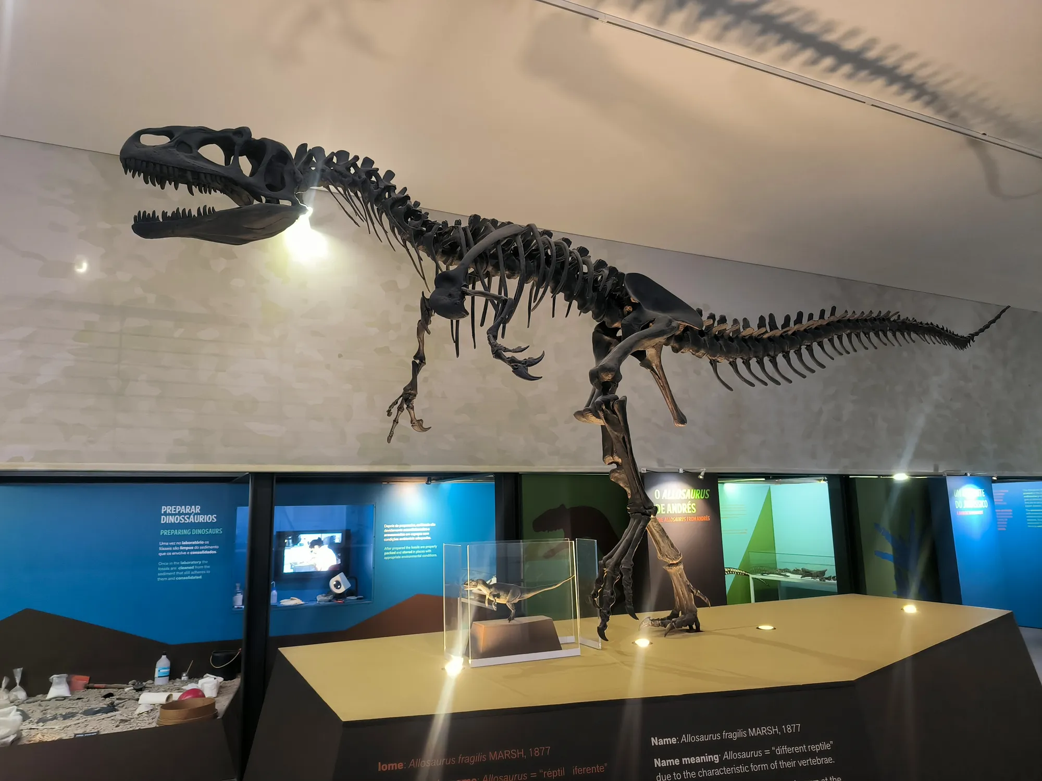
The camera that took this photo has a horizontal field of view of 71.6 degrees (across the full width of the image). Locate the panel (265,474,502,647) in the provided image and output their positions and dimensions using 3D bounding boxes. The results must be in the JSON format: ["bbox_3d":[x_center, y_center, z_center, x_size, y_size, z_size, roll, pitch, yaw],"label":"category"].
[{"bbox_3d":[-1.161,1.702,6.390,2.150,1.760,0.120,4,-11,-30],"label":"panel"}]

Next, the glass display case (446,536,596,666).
[{"bbox_3d":[0.011,1.015,3.550,0.730,0.530,0.370,3,-10,-23],"label":"glass display case"}]

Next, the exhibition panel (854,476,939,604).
[{"bbox_3d":[4.294,1.885,8.082,1.500,1.800,0.120,5,-11,-32],"label":"exhibition panel"}]

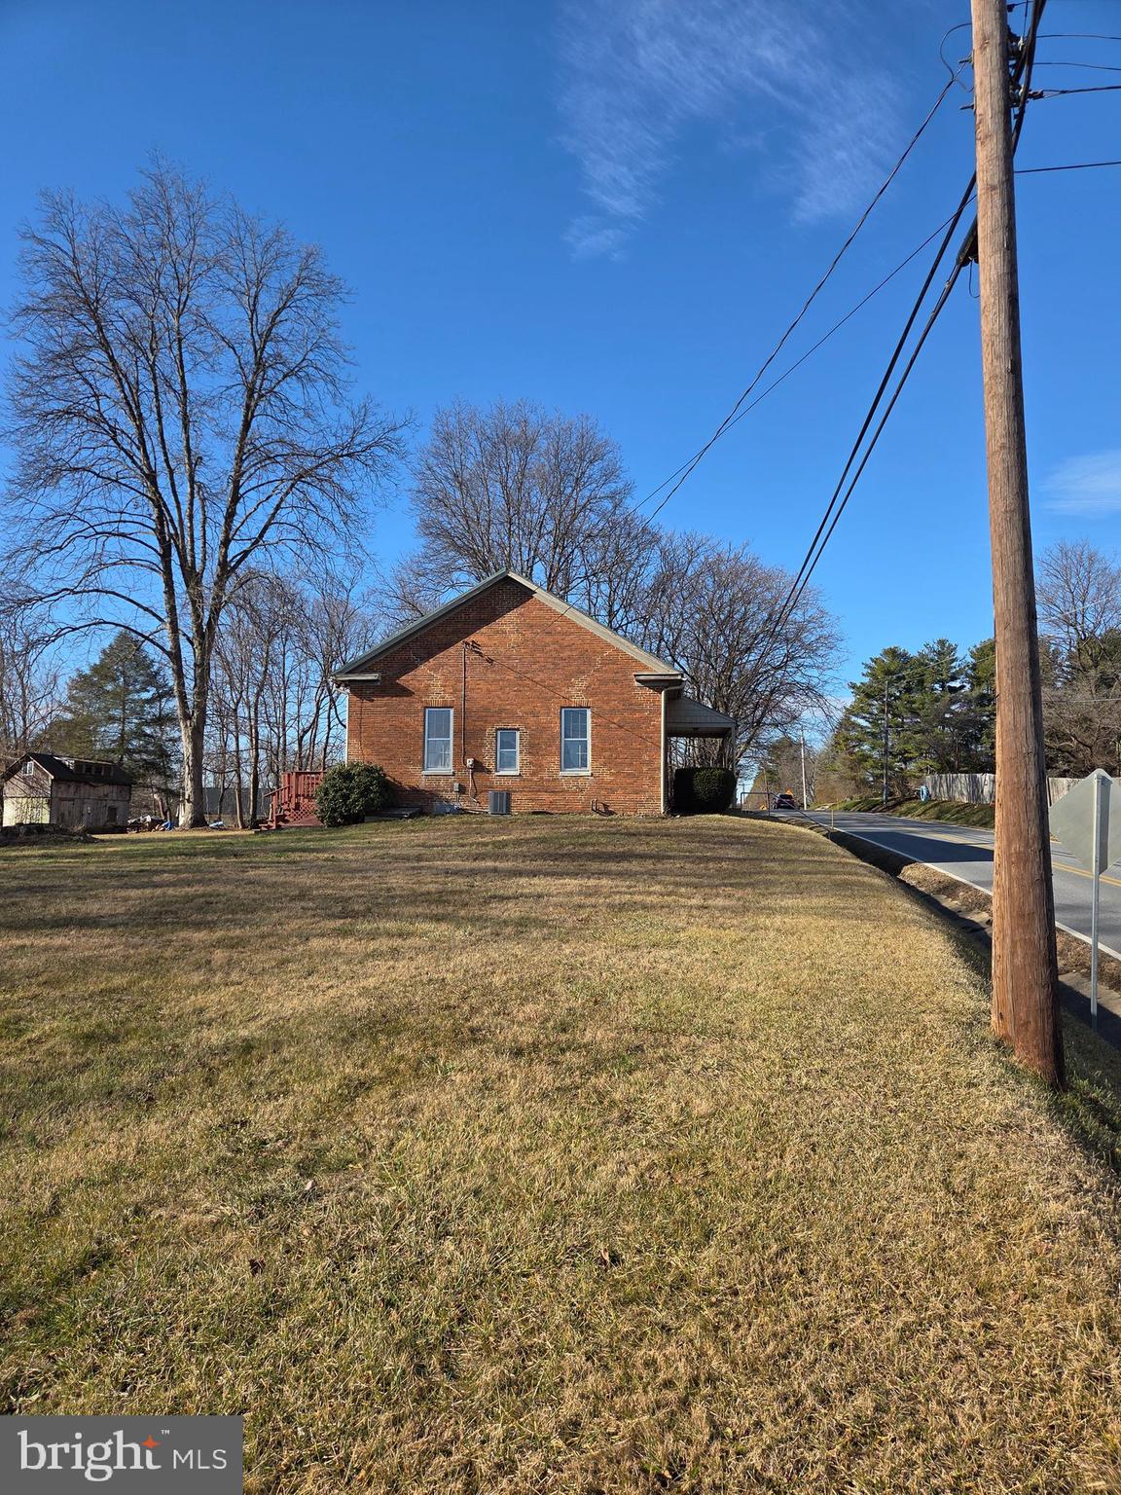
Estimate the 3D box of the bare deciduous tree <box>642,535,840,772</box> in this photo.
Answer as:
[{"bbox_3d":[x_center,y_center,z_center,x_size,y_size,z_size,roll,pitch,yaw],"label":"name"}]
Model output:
[{"bbox_3d":[9.960,-4.330,55.370,11.260,15.470,10.700,0,-4,0],"label":"bare deciduous tree"}]

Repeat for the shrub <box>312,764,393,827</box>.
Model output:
[{"bbox_3d":[-5.900,1.328,28.270,2.190,1.830,2.020,0,-4,0],"label":"shrub"}]

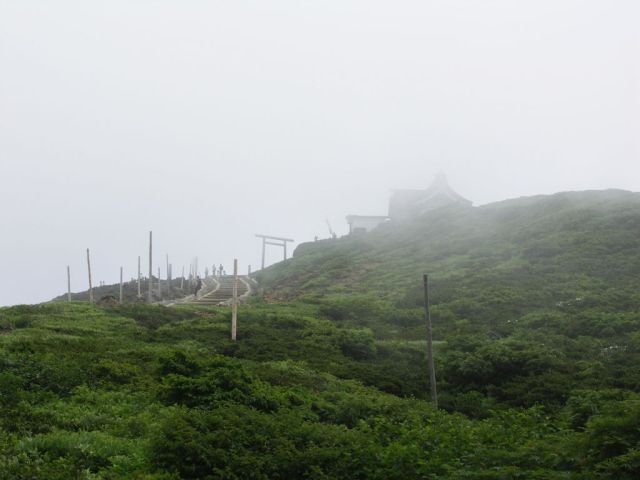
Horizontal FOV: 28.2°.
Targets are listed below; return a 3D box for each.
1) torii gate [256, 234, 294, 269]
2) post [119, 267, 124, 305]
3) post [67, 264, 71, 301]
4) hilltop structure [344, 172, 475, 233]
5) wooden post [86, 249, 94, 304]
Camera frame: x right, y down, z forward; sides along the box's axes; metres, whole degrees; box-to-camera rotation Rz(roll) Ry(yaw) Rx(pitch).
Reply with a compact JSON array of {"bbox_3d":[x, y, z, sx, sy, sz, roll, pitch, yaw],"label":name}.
[{"bbox_3d":[-6.628,2.234,190.000,7.200,5.500,0.400,6,-9,-42],"label":"torii gate"},{"bbox_3d":[-14.604,3.426,94.000,0.160,2.900,0.160,0,-7,0],"label":"post"},{"bbox_3d":[-18.262,3.244,93.000,0.160,2.850,0.160,-3,-7,0],"label":"post"},{"bbox_3d":[16.650,-6.302,240.000,22.500,11.000,13.000,0,-7,-3],"label":"hilltop structure"},{"bbox_3d":[-15.831,2.587,88.000,0.180,4.000,0.180,-6,-7,0],"label":"wooden post"}]

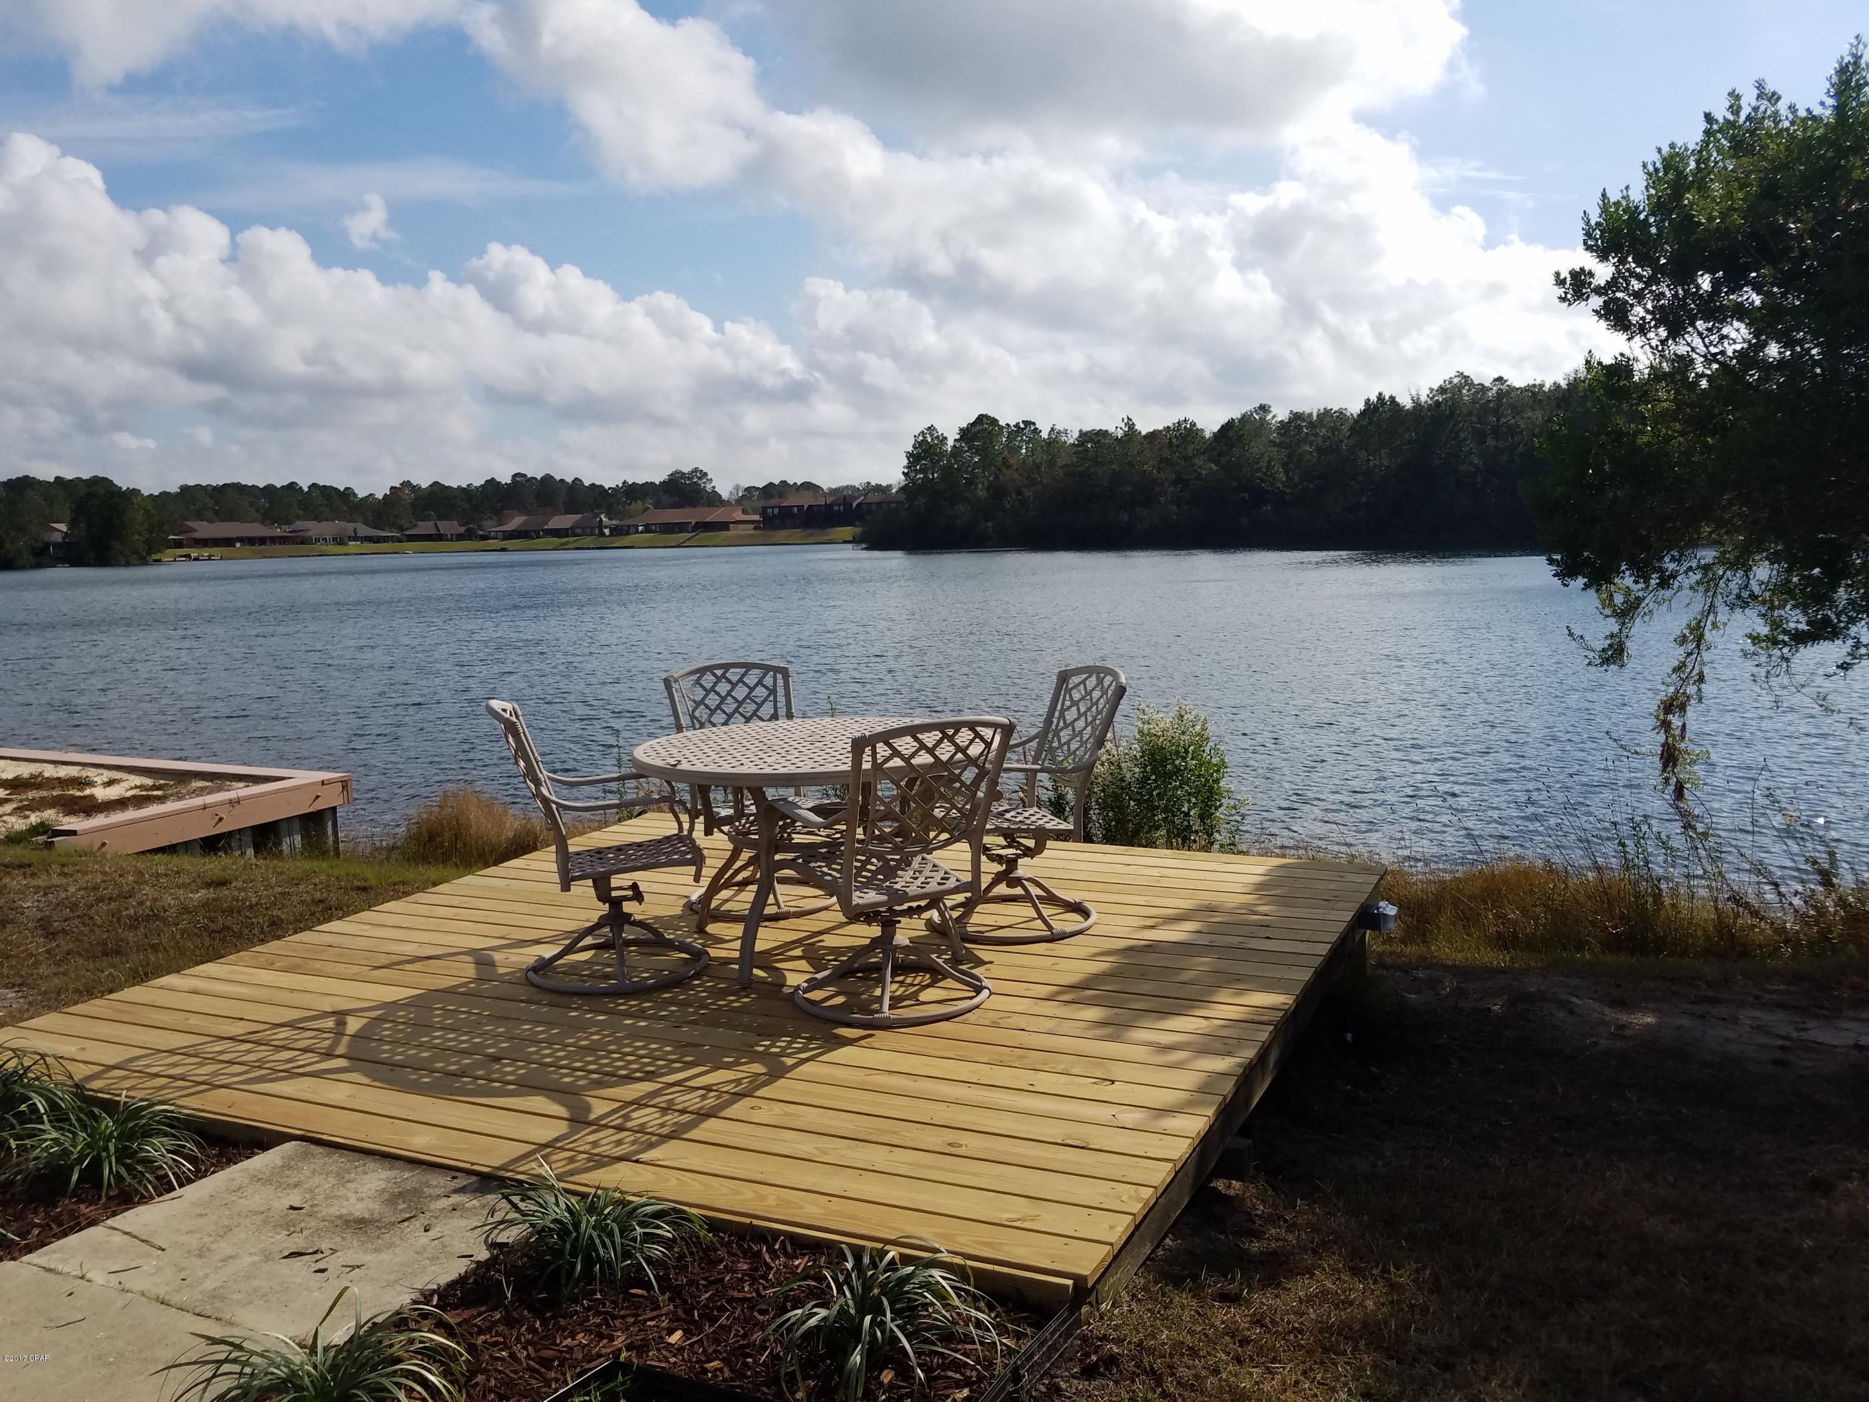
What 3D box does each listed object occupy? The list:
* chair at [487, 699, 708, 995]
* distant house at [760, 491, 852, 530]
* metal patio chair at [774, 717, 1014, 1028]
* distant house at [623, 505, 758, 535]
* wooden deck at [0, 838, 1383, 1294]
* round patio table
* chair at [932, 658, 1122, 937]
[{"bbox_3d":[-1.151,0.451,4.752,0.740,0.960,0.630,-4,8,-15],"label":"chair"},{"bbox_3d":[-27.281,-40.363,298.045,19.800,7.800,13.000,-3,7,-9],"label":"distant house"},{"bbox_3d":[-0.117,0.470,4.347,0.630,0.960,0.740,-6,8,-30],"label":"metal patio chair"},{"bbox_3d":[-50.643,-37.525,293.304,29.000,5.900,14.000,-3,7,-12],"label":"distant house"},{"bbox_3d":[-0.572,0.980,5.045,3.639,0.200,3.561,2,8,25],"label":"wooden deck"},{"bbox_3d":[-0.402,0.510,5.008,1.280,0.730,1.280,-2,7,0],"label":"round patio table"},{"bbox_3d":[0.330,0.346,5.199,0.740,0.960,0.630,-4,8,-19],"label":"chair"}]

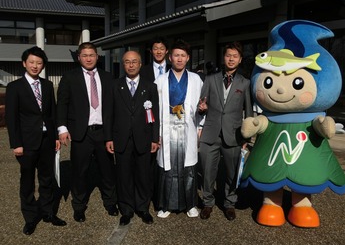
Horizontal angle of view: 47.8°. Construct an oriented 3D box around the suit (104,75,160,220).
[{"bbox_3d":[-0.392,0.243,3.808,0.501,1.387,0.330,0,7,-4],"label":"suit"}]

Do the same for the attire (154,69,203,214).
[{"bbox_3d":[0.072,0.204,4.004,0.499,1.477,0.380,0,7,0],"label":"attire"}]

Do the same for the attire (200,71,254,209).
[{"bbox_3d":[0.539,0.194,3.973,0.518,1.418,0.340,0,7,4],"label":"attire"}]

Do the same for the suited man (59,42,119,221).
[{"bbox_3d":[-0.859,0.084,3.930,0.556,1.755,0.400,-1,7,-12],"label":"suited man"}]

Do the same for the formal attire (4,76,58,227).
[{"bbox_3d":[-1.315,0.255,3.677,0.440,1.417,0.360,-2,7,-18],"label":"formal attire"}]

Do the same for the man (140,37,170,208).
[{"bbox_3d":[-0.129,0.019,4.171,0.448,1.826,0.360,0,7,-3],"label":"man"}]

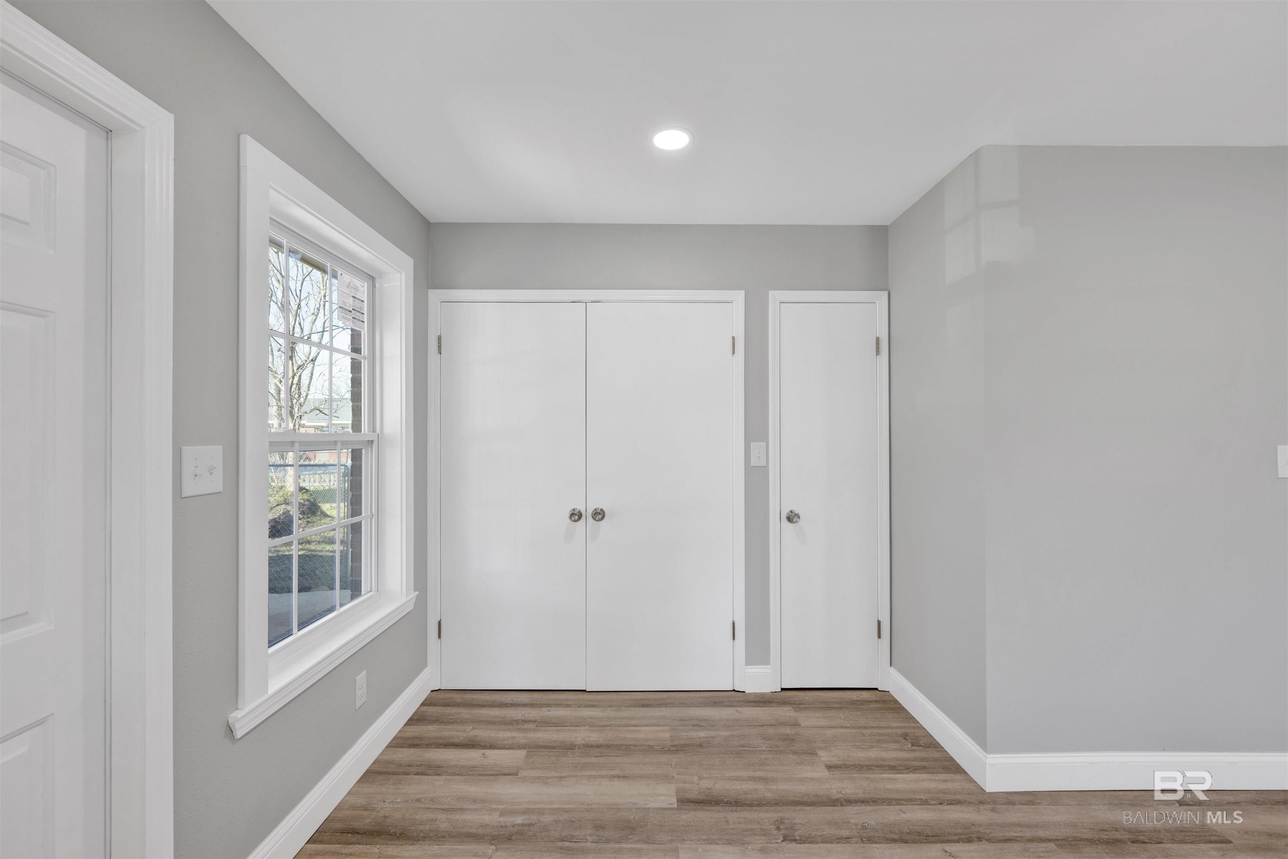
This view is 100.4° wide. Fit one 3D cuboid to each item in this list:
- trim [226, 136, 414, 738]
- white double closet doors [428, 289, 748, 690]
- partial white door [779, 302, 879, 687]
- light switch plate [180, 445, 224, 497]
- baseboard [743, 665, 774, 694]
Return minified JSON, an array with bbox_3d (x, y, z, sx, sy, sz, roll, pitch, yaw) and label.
[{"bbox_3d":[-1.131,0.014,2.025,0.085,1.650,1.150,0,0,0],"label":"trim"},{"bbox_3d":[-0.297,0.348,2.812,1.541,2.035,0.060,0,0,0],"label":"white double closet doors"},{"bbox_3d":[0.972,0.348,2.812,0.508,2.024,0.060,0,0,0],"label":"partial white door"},{"bbox_3d":[-1.114,0.102,1.360,0.016,0.124,0.128,0,0,0],"label":"light switch plate"},{"bbox_3d":[0.599,1.304,2.803,0.142,0.142,0.022,0,0,0],"label":"baseboard"}]

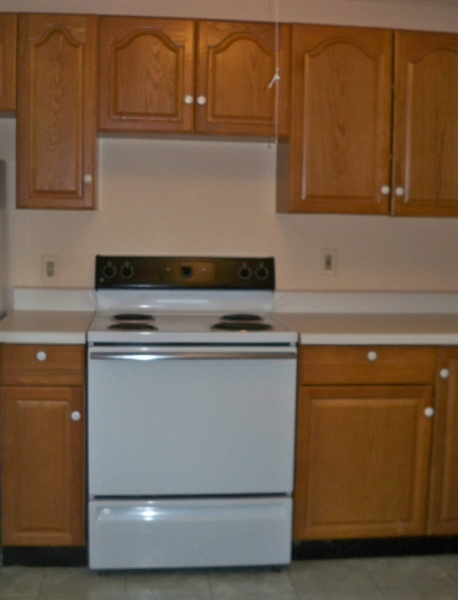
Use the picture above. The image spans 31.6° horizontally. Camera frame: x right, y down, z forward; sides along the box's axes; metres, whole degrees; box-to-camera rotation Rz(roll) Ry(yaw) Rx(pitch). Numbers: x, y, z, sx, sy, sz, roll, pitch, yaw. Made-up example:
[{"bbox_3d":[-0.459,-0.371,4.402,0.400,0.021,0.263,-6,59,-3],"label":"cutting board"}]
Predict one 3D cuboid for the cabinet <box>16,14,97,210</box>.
[{"bbox_3d":[-0.682,-0.740,3.287,0.308,0.740,0.318,0,7,-6],"label":"cabinet"}]

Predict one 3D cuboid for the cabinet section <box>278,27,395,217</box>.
[{"bbox_3d":[0.438,-0.729,3.395,0.416,0.737,0.323,0,6,-6],"label":"cabinet section"}]

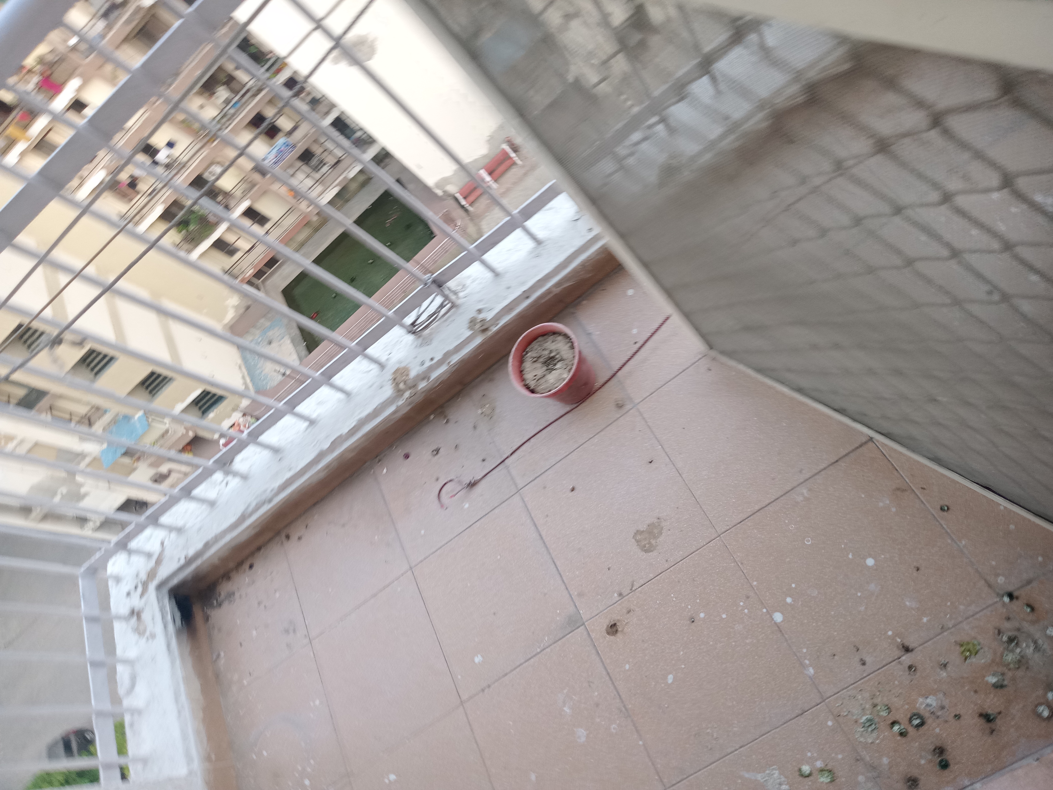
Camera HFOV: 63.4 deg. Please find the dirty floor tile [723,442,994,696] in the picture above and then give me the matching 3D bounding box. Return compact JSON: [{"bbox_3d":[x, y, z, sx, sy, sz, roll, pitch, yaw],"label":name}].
[{"bbox_3d":[0.524,0.278,1.384,0.302,0.015,0.302,-37,58,15],"label":"dirty floor tile"}]

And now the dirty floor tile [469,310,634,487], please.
[{"bbox_3d":[0.055,0.008,1.761,0.302,0.015,0.266,-37,58,15],"label":"dirty floor tile"}]

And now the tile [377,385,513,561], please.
[{"bbox_3d":[-0.179,0.183,1.837,0.302,0.015,0.266,-37,58,15],"label":"tile"}]

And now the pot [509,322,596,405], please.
[{"bbox_3d":[0.064,-0.051,1.693,0.153,0.124,0.153,-11,68,27],"label":"pot"}]

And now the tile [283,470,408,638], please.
[{"bbox_3d":[-0.413,0.358,1.914,0.302,0.015,0.266,-37,58,15],"label":"tile"}]

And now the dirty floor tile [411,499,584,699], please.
[{"bbox_3d":[-0.065,0.399,1.692,0.302,0.015,0.302,-37,58,15],"label":"dirty floor tile"}]

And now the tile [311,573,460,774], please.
[{"bbox_3d":[-0.299,0.574,1.768,0.302,0.015,0.302,-37,58,15],"label":"tile"}]

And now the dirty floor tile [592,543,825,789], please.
[{"bbox_3d":[0.290,0.453,1.460,0.302,0.015,0.302,-37,58,15],"label":"dirty floor tile"}]

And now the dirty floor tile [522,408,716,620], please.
[{"bbox_3d":[0.169,0.223,1.615,0.302,0.015,0.302,-37,58,15],"label":"dirty floor tile"}]

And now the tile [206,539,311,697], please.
[{"bbox_3d":[-0.633,0.524,1.986,0.269,0.015,0.266,-37,58,15],"label":"tile"}]

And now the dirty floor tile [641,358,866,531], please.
[{"bbox_3d":[0.403,0.048,1.539,0.302,0.015,0.302,-37,58,15],"label":"dirty floor tile"}]

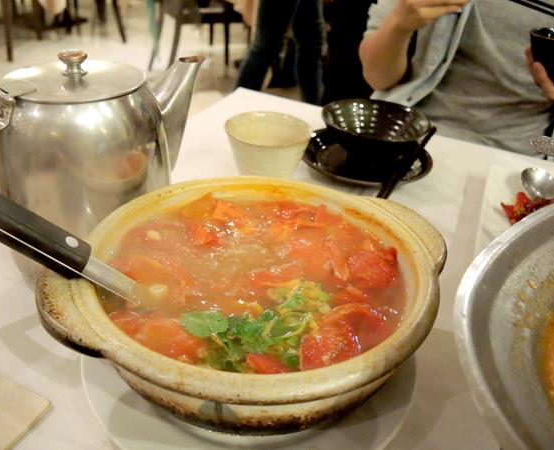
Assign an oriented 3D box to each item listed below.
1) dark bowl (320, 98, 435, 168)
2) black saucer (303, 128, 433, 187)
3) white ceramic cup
[{"bbox_3d":[0.103,-0.091,0.570,0.117,0.054,0.117,5,33,0],"label":"dark bowl"},{"bbox_3d":[0.095,-0.072,0.581,0.148,0.020,0.148,3,34,-2],"label":"black saucer"},{"bbox_3d":[-0.010,-0.068,0.522,0.086,0.063,0.086,3,34,-2],"label":"white ceramic cup"}]

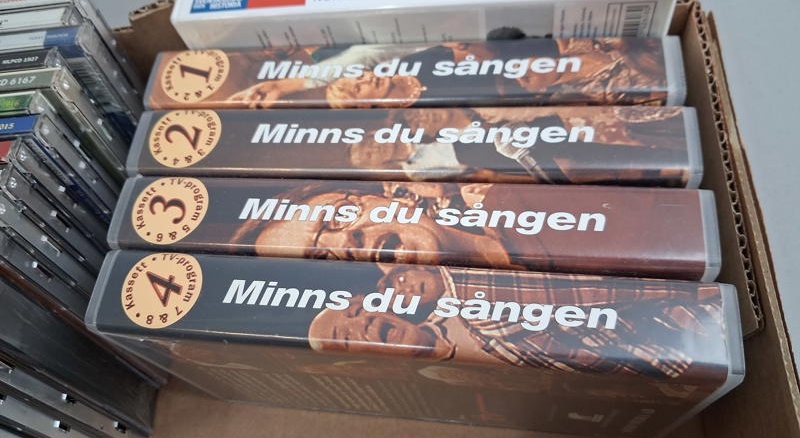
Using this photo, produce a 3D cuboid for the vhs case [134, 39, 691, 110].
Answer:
[{"bbox_3d":[0.008,-0.030,0.291,0.204,0.122,0.029,2,66,10],"label":"vhs case"}]

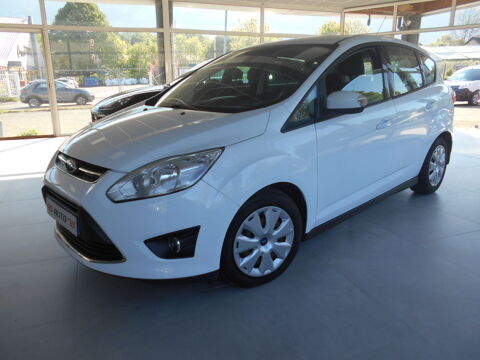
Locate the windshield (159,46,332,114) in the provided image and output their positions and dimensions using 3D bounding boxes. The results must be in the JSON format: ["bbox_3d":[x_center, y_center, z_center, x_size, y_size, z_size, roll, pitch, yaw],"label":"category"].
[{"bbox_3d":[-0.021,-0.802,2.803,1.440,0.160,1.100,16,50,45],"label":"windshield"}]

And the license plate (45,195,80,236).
[{"bbox_3d":[-1.031,0.203,2.094,0.020,0.110,0.520,-6,15,-43],"label":"license plate"}]

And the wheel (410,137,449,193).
[{"bbox_3d":[2.008,-0.162,3.855,0.630,0.630,0.210,-14,21,-41],"label":"wheel"}]

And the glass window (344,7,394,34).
[{"bbox_3d":[3.571,-4.423,10.041,0.060,0.670,1.740,-10,18,-30],"label":"glass window"}]

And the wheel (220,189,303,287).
[{"bbox_3d":[0.077,0.330,2.111,0.630,0.630,0.210,-10,18,-32],"label":"wheel"}]

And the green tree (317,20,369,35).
[{"bbox_3d":[9.423,-11.306,32.921,5.200,6.600,5.000,0,15,0],"label":"green tree"}]

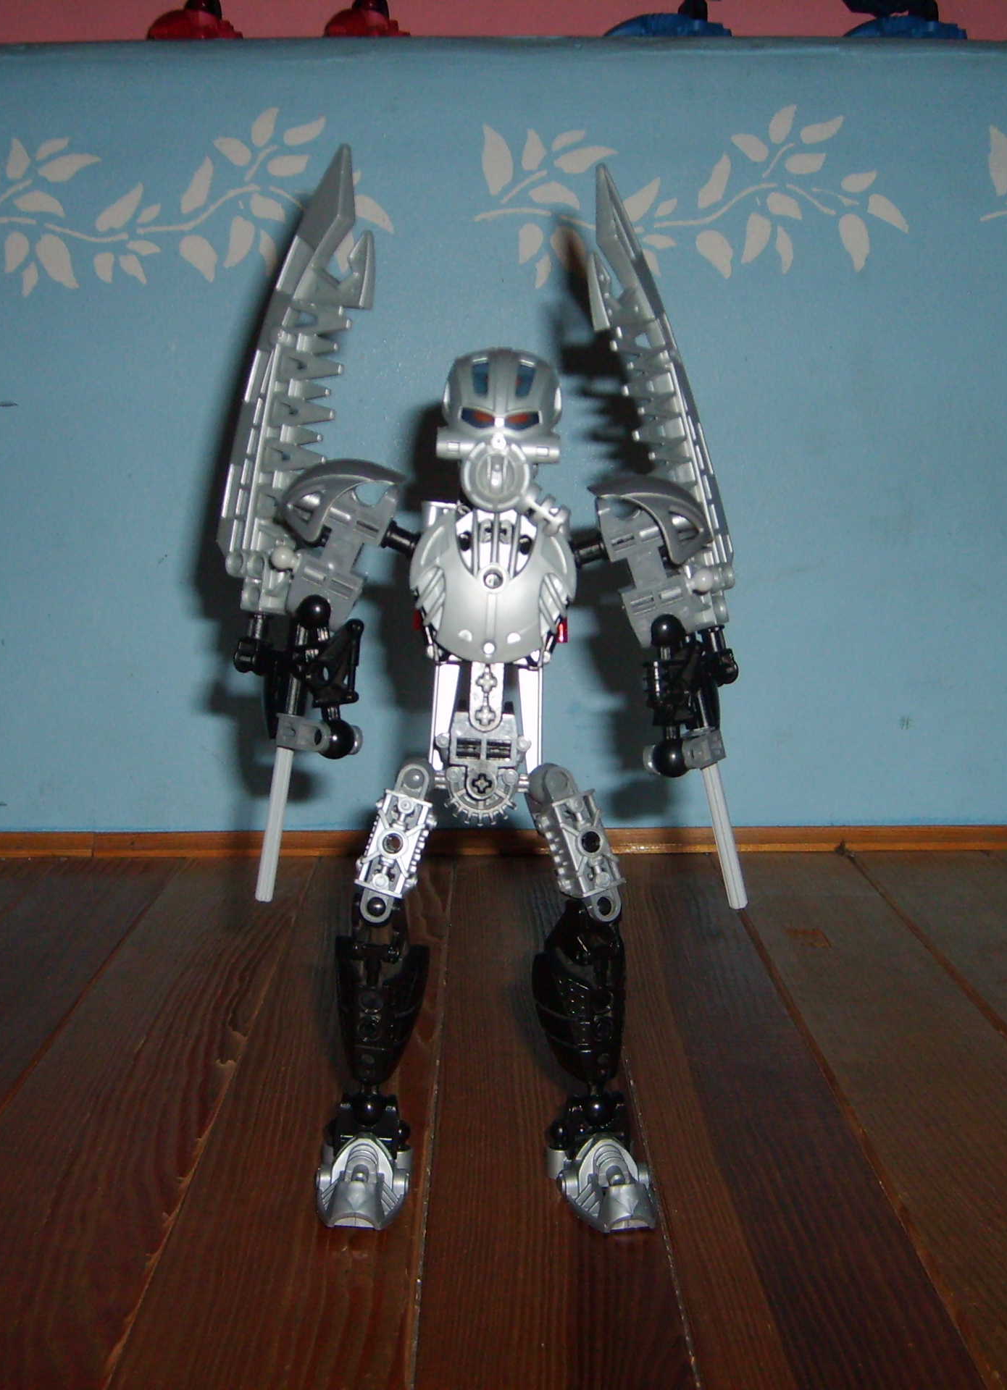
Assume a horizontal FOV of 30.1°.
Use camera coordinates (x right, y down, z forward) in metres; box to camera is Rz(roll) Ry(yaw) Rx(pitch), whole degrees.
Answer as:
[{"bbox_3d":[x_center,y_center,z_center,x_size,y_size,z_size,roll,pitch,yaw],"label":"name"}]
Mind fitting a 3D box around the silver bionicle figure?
[{"bbox_3d":[-0.006,-0.004,0.483,0.136,0.268,0.088,0,8,0],"label":"silver bionicle figure"}]

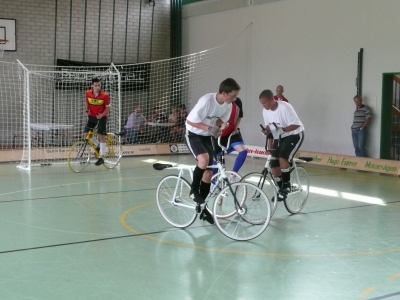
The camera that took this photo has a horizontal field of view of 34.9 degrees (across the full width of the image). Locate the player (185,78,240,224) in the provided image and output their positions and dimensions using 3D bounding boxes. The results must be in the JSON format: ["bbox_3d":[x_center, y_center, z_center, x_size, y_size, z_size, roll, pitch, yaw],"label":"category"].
[{"bbox_3d":[0.148,0.025,7.500,0.520,1.730,0.600,-4,7,-43],"label":"player"}]

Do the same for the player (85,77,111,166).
[{"bbox_3d":[-2.153,-0.588,13.350,0.520,1.820,0.450,2,5,13],"label":"player"}]

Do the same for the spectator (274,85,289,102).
[{"bbox_3d":[2.103,-0.721,16.500,0.500,1.810,0.320,3,6,24],"label":"spectator"}]

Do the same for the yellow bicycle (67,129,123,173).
[{"bbox_3d":[-2.196,-0.100,13.341,0.450,1.080,1.620,5,7,38],"label":"yellow bicycle"}]

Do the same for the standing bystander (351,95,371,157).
[{"bbox_3d":[3.662,-0.436,14.500,0.480,1.630,0.360,4,7,37],"label":"standing bystander"}]

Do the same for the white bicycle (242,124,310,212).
[{"bbox_3d":[1.016,0.319,8.369,0.450,1.200,1.620,4,7,37],"label":"white bicycle"}]

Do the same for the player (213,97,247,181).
[{"bbox_3d":[0.425,-0.185,9.000,0.500,1.470,0.550,2,6,20],"label":"player"}]

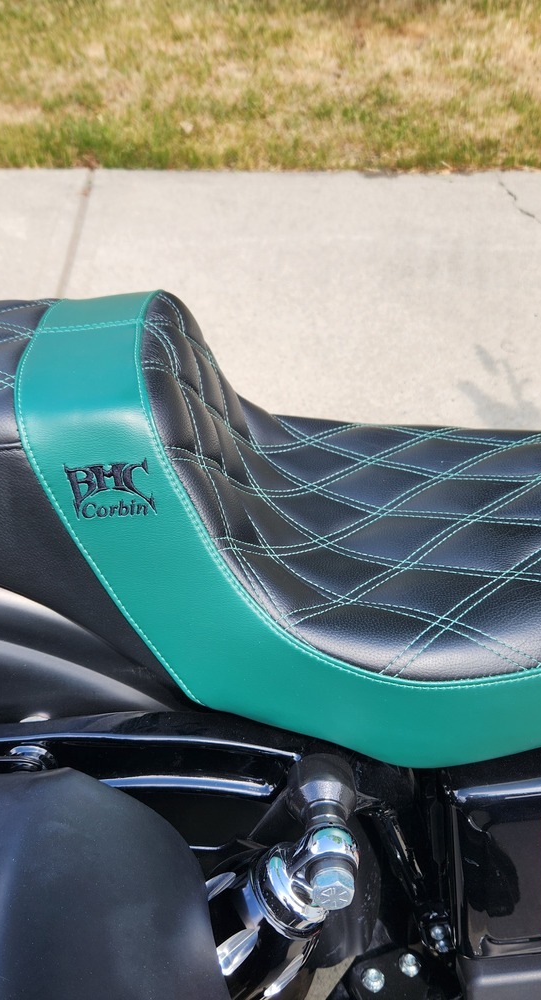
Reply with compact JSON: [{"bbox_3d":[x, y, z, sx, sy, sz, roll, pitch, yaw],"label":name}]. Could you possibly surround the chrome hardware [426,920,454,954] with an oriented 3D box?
[{"bbox_3d":[0.119,0.305,0.619,0.017,0.020,0.013,-6,28,-3],"label":"chrome hardware"}]

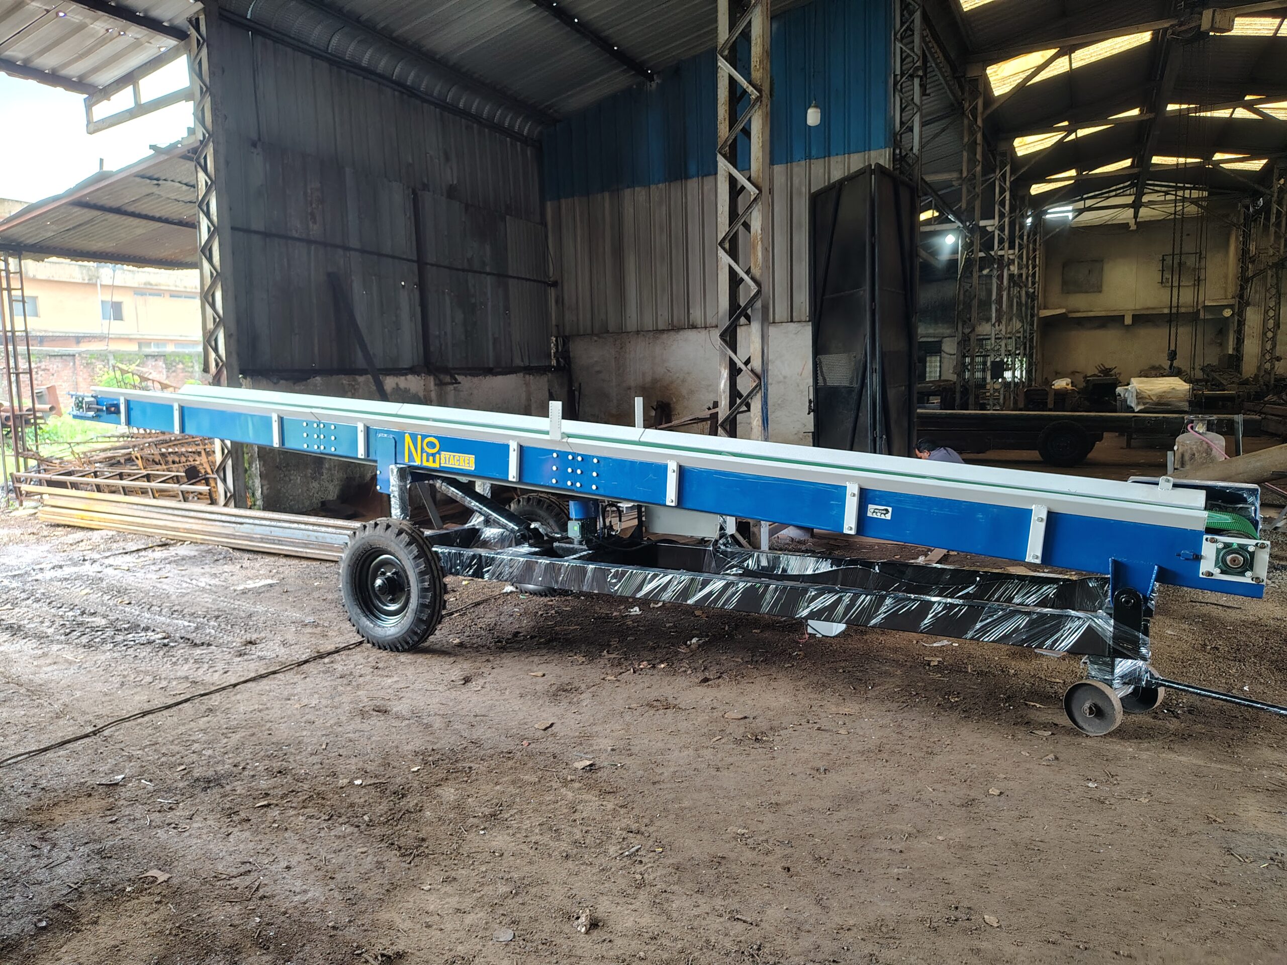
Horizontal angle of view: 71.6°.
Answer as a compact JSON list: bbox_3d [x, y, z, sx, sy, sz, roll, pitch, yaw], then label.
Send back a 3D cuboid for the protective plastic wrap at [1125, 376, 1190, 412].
[{"bbox_3d":[10.793,-1.841,18.700,1.030,0.680,0.800,1,7,21],"label":"protective plastic wrap"}]

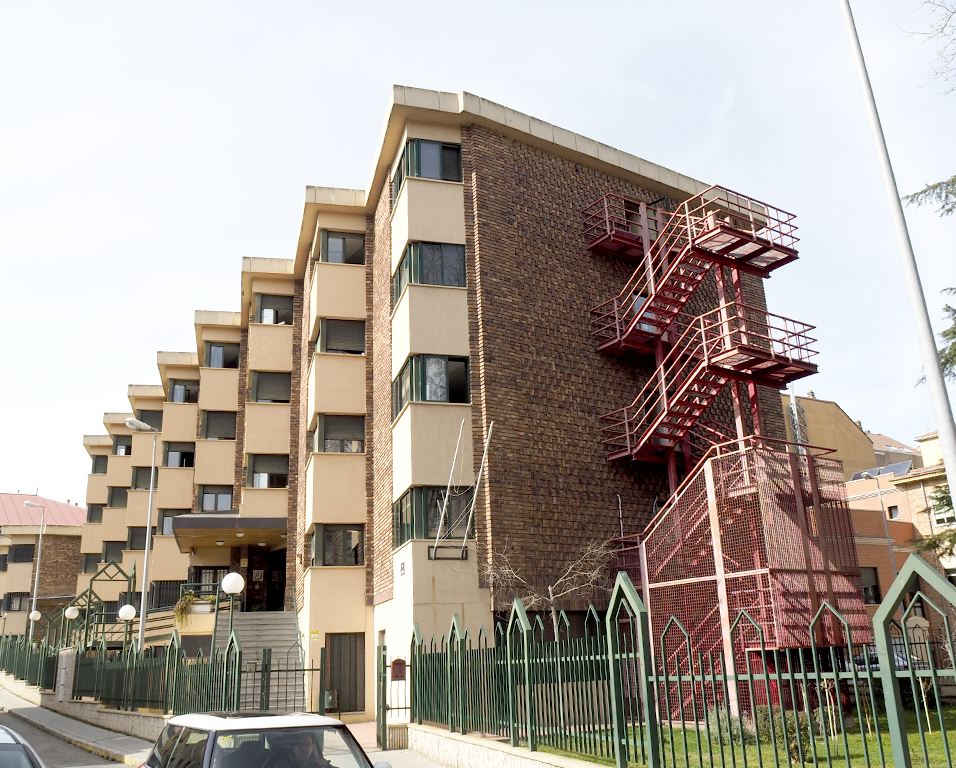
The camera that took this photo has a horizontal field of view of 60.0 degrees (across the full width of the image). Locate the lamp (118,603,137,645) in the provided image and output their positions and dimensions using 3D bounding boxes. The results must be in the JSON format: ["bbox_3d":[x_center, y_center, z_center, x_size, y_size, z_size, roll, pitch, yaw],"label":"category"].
[{"bbox_3d":[-10.367,7.975,24.192,0.460,3.003,0.460,11,-22,-34],"label":"lamp"}]

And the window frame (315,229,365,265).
[{"bbox_3d":[-3.967,-3.972,24.335,1.309,1.115,0.200,3,-19,-15],"label":"window frame"}]

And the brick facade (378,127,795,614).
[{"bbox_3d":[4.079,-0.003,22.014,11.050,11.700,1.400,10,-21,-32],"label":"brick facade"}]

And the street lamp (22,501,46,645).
[{"bbox_3d":[-21.719,9.762,39.537,1.100,8.335,0.350,8,-20,-27],"label":"street lamp"}]

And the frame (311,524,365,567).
[{"bbox_3d":[-3.604,4.240,21.667,1.282,1.138,0.200,3,-19,-15],"label":"frame"}]

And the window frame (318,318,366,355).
[{"bbox_3d":[-3.835,-1.327,23.480,1.277,1.102,0.200,3,-19,-15],"label":"window frame"}]

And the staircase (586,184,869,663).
[{"bbox_3d":[5.462,1.036,19.149,2.950,12.550,4.250,10,-21,-32],"label":"staircase"}]

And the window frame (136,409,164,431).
[{"bbox_3d":[-16.018,1.858,40.528,1.188,1.137,0.200,3,-19,-15],"label":"window frame"}]

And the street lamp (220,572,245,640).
[{"bbox_3d":[-5.272,5.609,17.482,0.460,3.174,0.460,11,-22,-34],"label":"street lamp"}]

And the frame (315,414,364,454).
[{"bbox_3d":[-3.718,1.392,22.595,1.256,1.136,0.200,3,-19,-15],"label":"frame"}]

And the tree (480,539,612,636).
[{"bbox_3d":[1.334,4.596,15.166,2.600,3.450,2.200,-3,-18,4],"label":"tree"}]

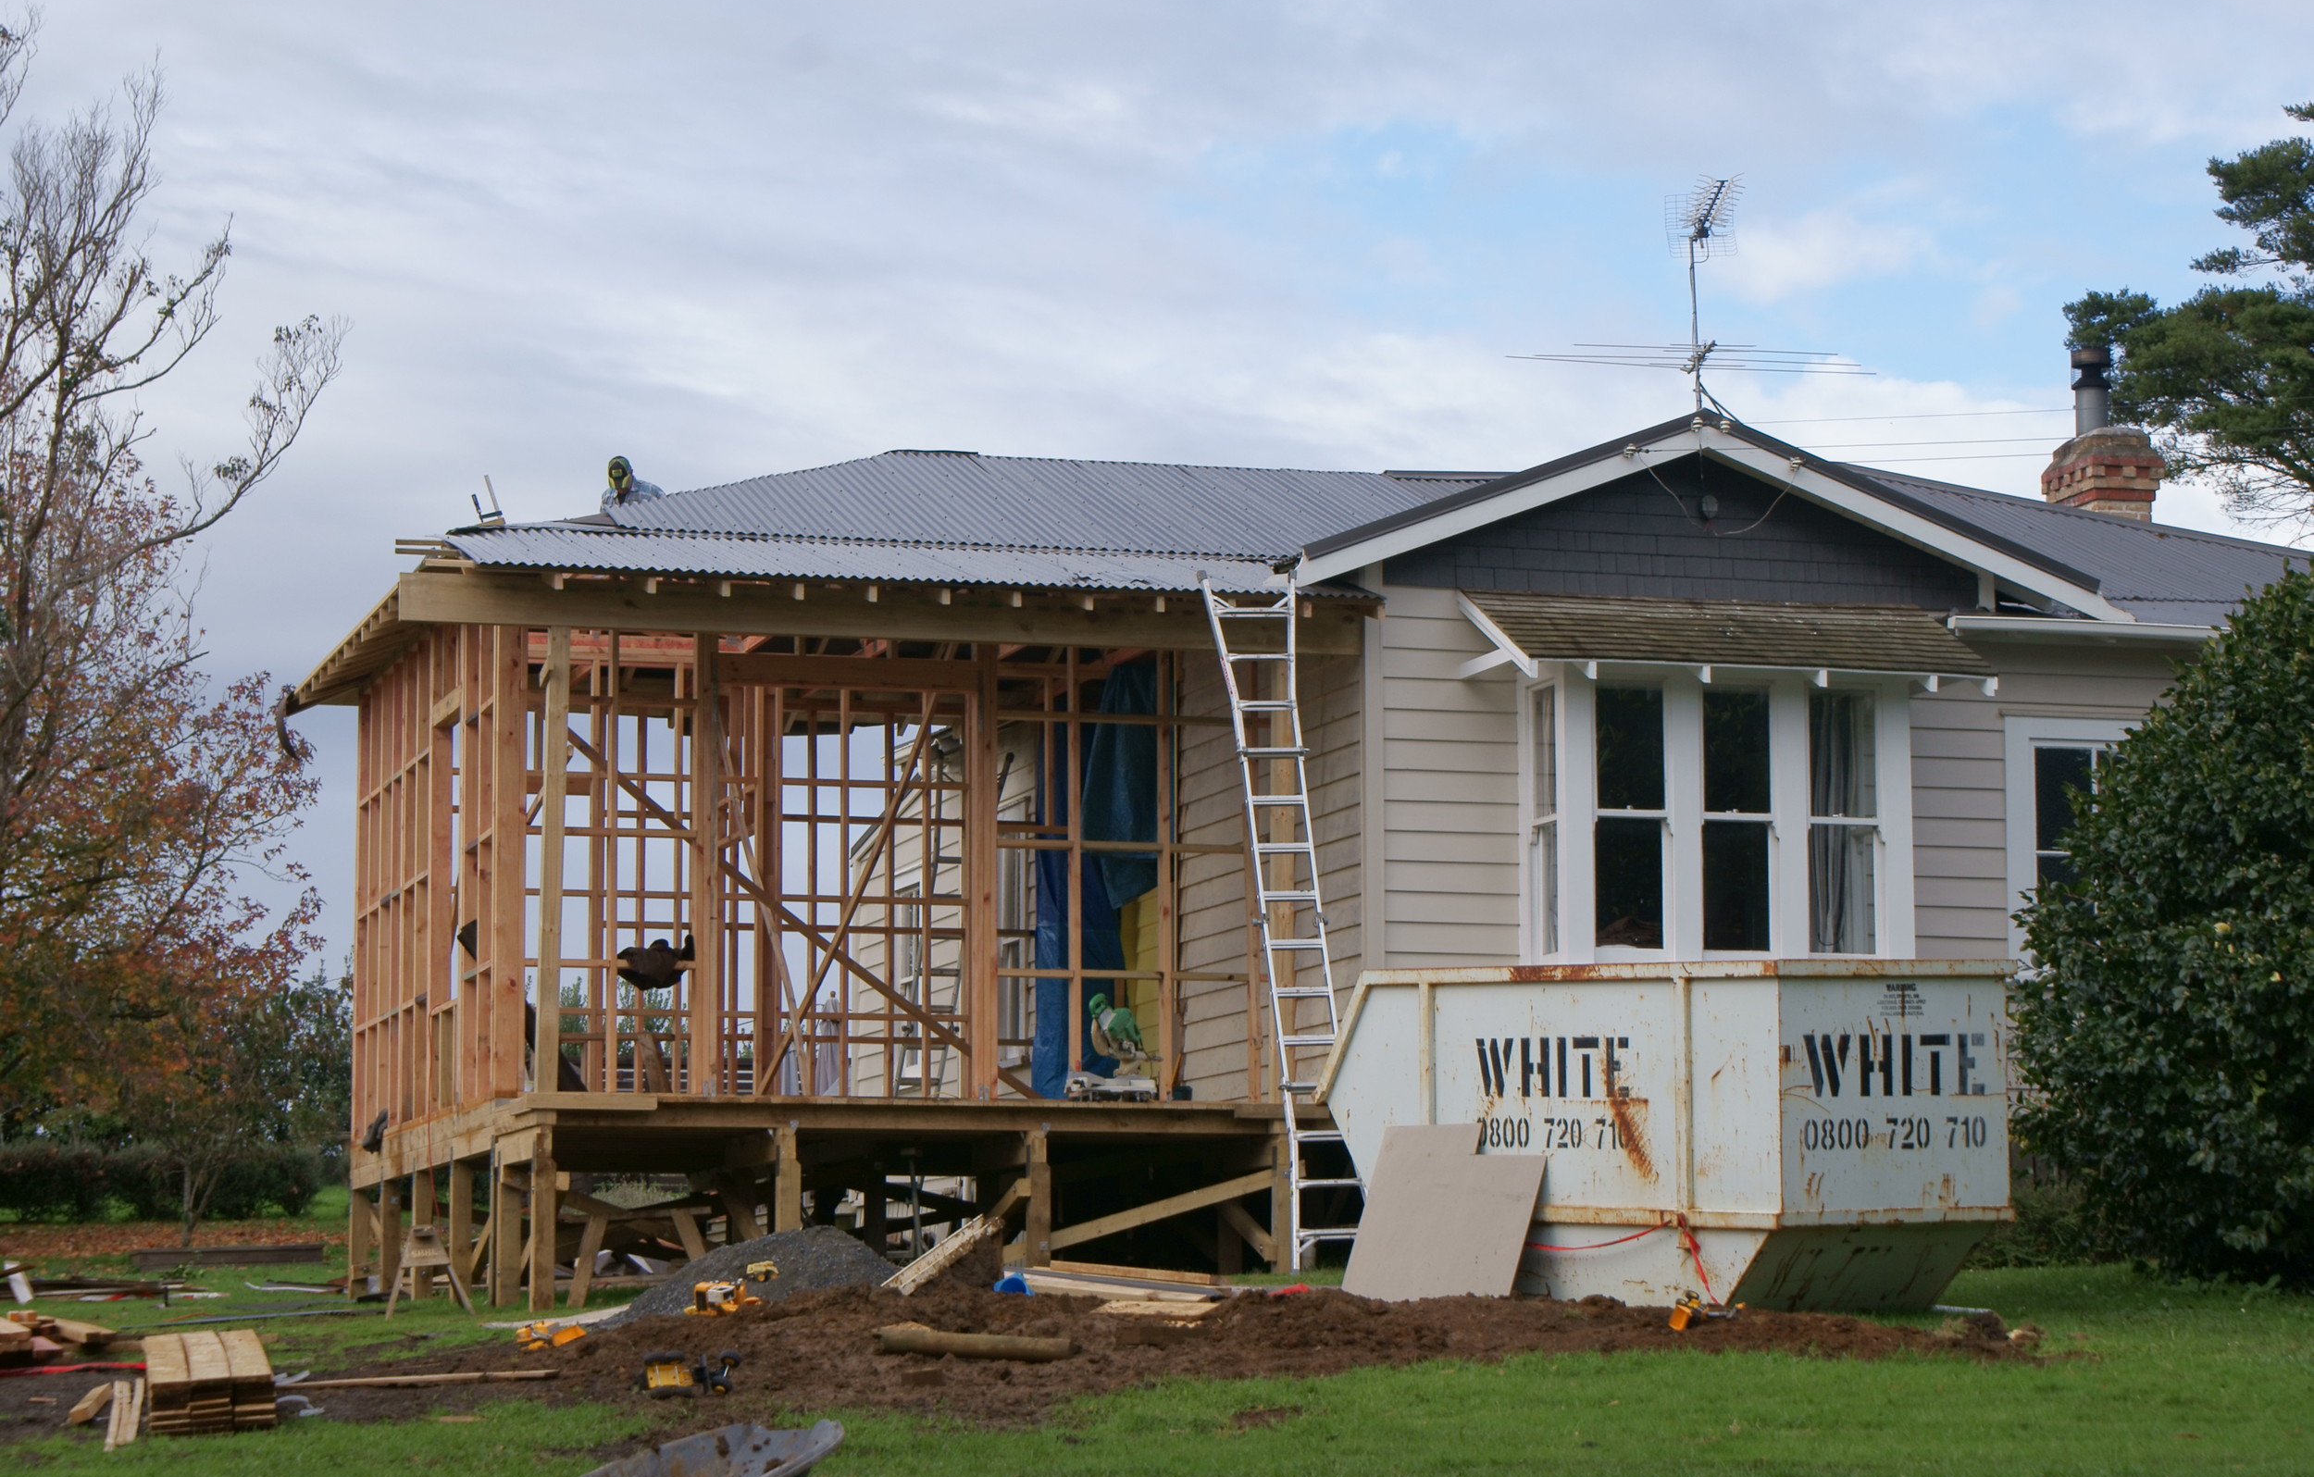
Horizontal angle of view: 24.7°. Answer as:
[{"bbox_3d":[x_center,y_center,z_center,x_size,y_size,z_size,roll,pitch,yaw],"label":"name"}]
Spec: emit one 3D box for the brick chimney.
[{"bbox_3d":[7.139,-2.145,39.843,0.559,1.626,0.933,2,-7,-17],"label":"brick chimney"}]

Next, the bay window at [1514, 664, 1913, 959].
[{"bbox_3d":[3.485,0.593,32.736,2.300,1.950,0.720,2,-7,-17],"label":"bay window"}]

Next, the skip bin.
[{"bbox_3d":[2.645,2.123,28.188,1.654,1.800,3.843,2,-4,-35],"label":"skip bin"}]

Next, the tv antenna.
[{"bbox_3d":[3.477,-2.812,32.799,2.402,1.414,1.600,1,-7,-9],"label":"tv antenna"}]

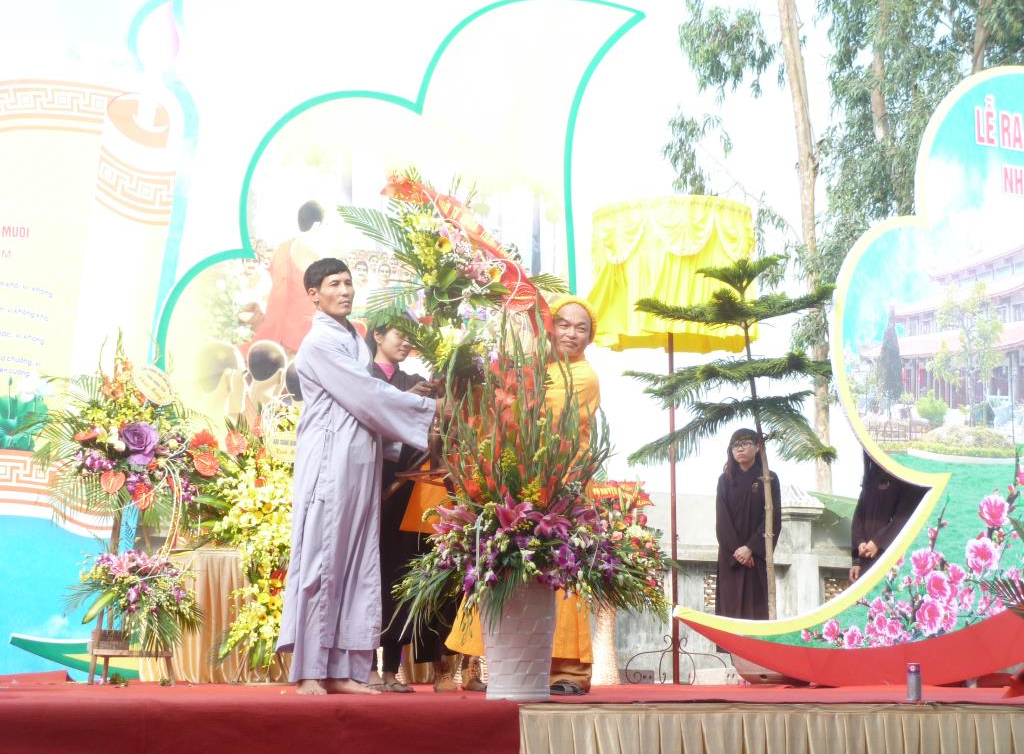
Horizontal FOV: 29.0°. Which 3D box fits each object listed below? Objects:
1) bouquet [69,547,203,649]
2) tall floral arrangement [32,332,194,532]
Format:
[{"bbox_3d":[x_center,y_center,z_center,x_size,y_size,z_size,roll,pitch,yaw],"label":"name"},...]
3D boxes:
[{"bbox_3d":[-1.764,1.030,9.145,0.633,0.468,0.450,1,-8,-6],"label":"bouquet"},{"bbox_3d":[-1.857,0.270,9.248,0.771,0.919,0.500,1,-8,-6],"label":"tall floral arrangement"}]

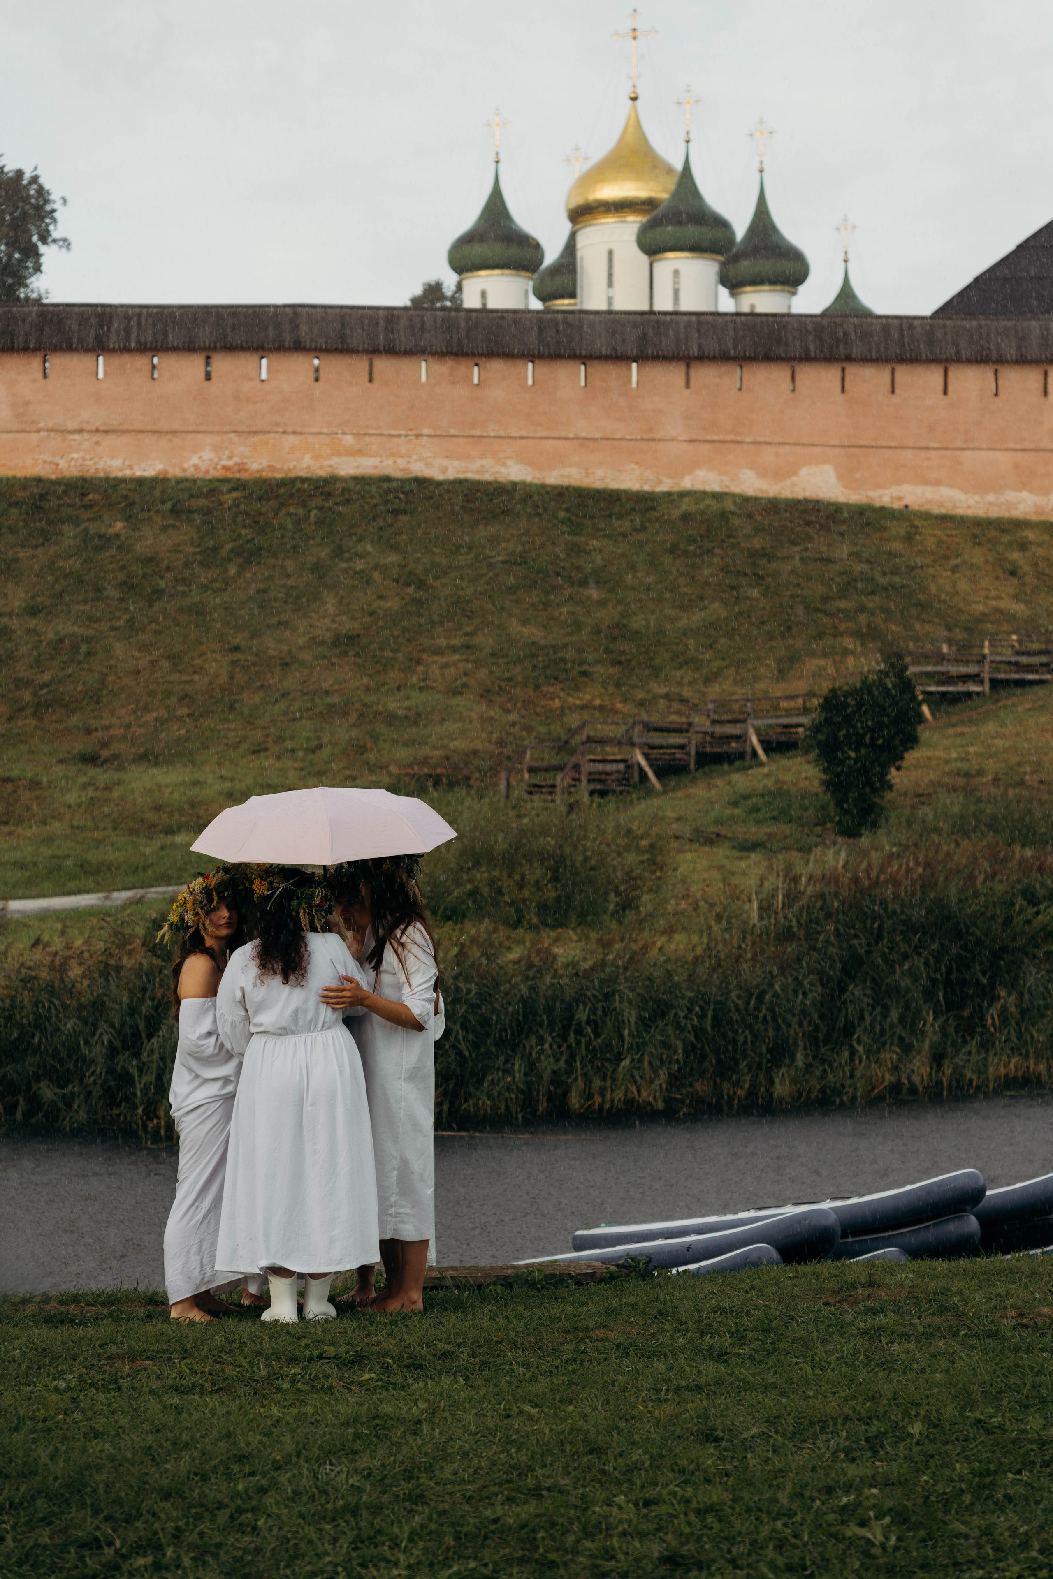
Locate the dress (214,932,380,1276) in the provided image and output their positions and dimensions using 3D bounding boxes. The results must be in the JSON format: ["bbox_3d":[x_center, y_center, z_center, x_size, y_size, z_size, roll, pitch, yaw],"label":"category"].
[{"bbox_3d":[-0.867,1.189,11.600,0.600,1.290,0.480,0,-2,3],"label":"dress"}]

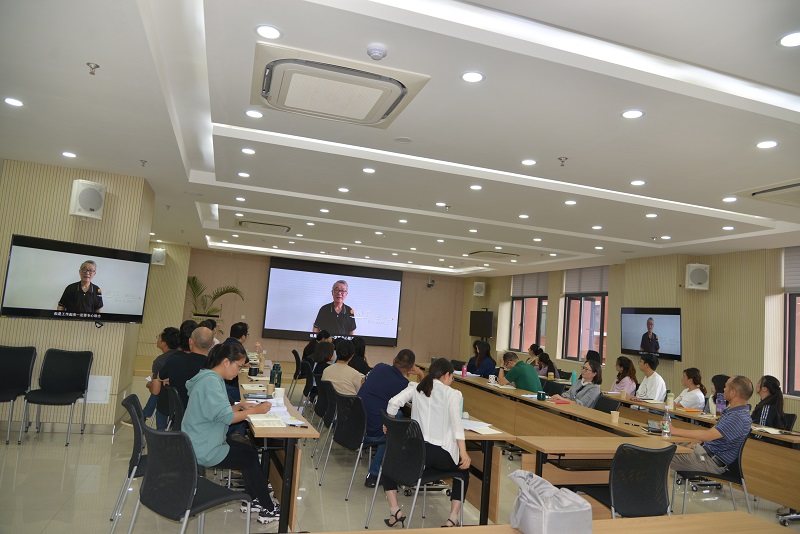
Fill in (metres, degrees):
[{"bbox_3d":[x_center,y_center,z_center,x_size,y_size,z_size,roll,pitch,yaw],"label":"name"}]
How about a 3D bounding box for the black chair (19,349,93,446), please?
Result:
[{"bbox_3d":[-3.620,1.366,5.634,0.470,0.870,0.560,6,-5,-13],"label":"black chair"}]

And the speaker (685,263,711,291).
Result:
[{"bbox_3d":[4.537,0.165,8.172,0.280,0.360,0.200,3,3,13],"label":"speaker"}]

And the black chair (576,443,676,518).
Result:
[{"bbox_3d":[1.464,1.552,3.541,0.454,0.869,0.534,6,-6,-17],"label":"black chair"}]

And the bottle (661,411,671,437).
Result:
[{"bbox_3d":[2.160,1.253,4.318,0.066,0.239,0.066,6,-6,-17],"label":"bottle"}]

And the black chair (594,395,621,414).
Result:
[{"bbox_3d":[1.890,1.760,5.409,0.534,0.869,0.454,6,-5,-15],"label":"black chair"}]

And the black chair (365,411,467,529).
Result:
[{"bbox_3d":[0.115,1.510,3.910,0.560,0.860,0.470,8,-6,-34],"label":"black chair"}]

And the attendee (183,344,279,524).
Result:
[{"bbox_3d":[-1.159,1.177,3.812,0.741,1.245,0.464,6,-6,-19],"label":"attendee"}]

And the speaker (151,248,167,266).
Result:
[{"bbox_3d":[-5.832,-0.230,12.912,0.326,0.385,0.247,7,-6,-27],"label":"speaker"}]

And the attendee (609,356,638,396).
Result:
[{"bbox_3d":[2.946,1.843,7.204,0.711,1.205,0.474,4,-5,11],"label":"attendee"}]

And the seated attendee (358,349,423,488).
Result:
[{"bbox_3d":[-0.130,1.395,4.943,0.550,1.240,0.750,0,-7,42],"label":"seated attendee"}]

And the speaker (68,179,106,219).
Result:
[{"bbox_3d":[-3.407,-0.732,5.801,0.285,0.360,0.200,9,1,-40],"label":"speaker"}]

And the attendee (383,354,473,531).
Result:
[{"bbox_3d":[0.236,1.337,4.055,0.620,1.250,0.660,5,-5,0],"label":"attendee"}]

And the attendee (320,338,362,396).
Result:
[{"bbox_3d":[-0.518,1.426,5.775,0.500,1.270,0.720,2,-6,28],"label":"attendee"}]

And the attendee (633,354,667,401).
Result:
[{"bbox_3d":[3.102,1.774,6.760,0.721,1.284,0.494,4,-5,5],"label":"attendee"}]

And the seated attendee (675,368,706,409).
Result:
[{"bbox_3d":[3.458,1.844,6.517,0.720,1.210,0.500,5,-5,-5],"label":"seated attendee"}]

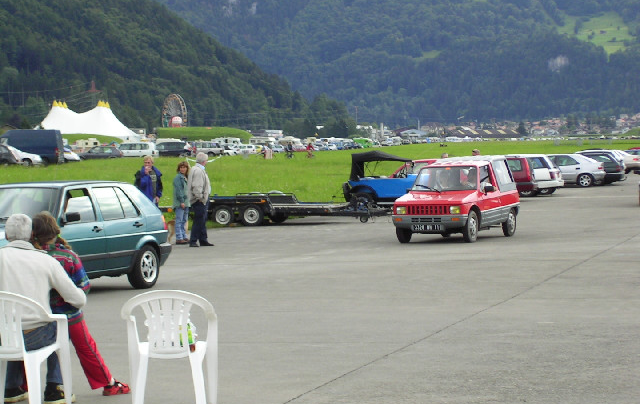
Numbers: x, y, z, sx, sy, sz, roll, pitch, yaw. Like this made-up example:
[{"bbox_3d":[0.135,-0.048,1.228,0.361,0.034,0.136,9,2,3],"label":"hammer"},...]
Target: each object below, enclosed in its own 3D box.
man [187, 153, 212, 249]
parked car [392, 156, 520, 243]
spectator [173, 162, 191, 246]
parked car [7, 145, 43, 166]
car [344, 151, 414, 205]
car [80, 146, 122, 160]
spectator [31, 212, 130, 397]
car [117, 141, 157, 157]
[{"bbox_3d":[-2.178,-0.040,36.400,0.420,1.740,0.500,-1,2,-23],"label":"man"},{"bbox_3d":[2.630,-0.085,37.900,1.530,1.570,3.500,0,2,21],"label":"parked car"},{"bbox_3d":[-2.560,0.020,37.200,0.340,1.550,0.450,0,2,18],"label":"spectator"},{"bbox_3d":[-20.650,-3.050,133.000,4.050,1.420,1.670,0,2,10],"label":"parked car"},{"bbox_3d":[2.320,-0.580,55.500,3.400,1.680,1.520,0,2,0],"label":"car"},{"bbox_3d":[-21.300,-4.690,193.000,4.250,1.390,1.680,0,2,8],"label":"car"},{"bbox_3d":[-1.610,0.685,13.400,0.600,1.260,0.550,0,2,0],"label":"spectator"},{"bbox_3d":[-18.700,-5.180,203.000,4.450,1.730,1.800,0,2,15],"label":"car"}]

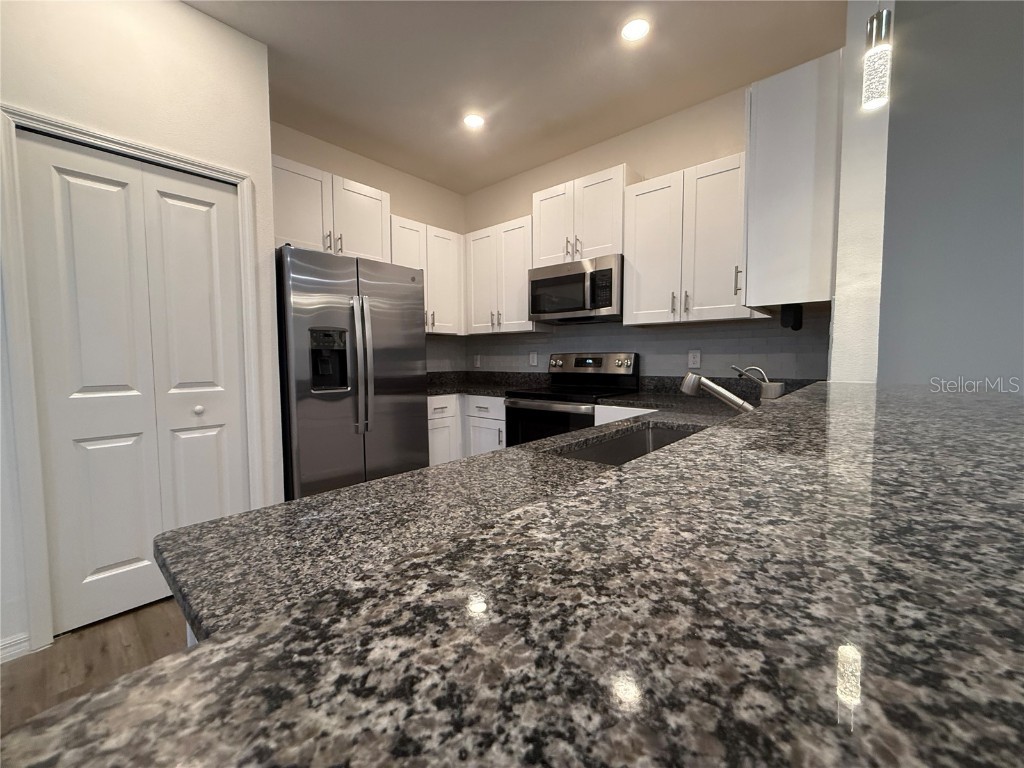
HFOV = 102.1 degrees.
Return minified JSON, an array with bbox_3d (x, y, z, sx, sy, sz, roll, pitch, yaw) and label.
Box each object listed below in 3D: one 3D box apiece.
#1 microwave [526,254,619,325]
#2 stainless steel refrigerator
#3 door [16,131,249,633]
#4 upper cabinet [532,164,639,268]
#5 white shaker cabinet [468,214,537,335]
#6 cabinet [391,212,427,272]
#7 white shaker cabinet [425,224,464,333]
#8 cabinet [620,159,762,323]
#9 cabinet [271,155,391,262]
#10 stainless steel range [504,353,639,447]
[{"bbox_3d":[0.535,-0.668,3.094,0.760,0.412,0.399,3,5,41],"label":"microwave"},{"bbox_3d":[-1.174,0.102,2.827,0.810,1.762,0.910,3,5,41],"label":"stainless steel refrigerator"},{"bbox_3d":[-1.654,0.010,1.921,0.045,2.024,0.729,3,5,41],"label":"door"},{"bbox_3d":[0.557,-1.165,3.093,0.763,0.595,0.324,3,5,41],"label":"upper cabinet"},{"bbox_3d":[-0.018,-0.887,3.622,0.773,0.895,0.324,3,5,41],"label":"white shaker cabinet"},{"bbox_3d":[-0.940,-0.874,3.454,0.324,0.895,0.339,3,5,41],"label":"cabinet"},{"bbox_3d":[-0.693,-0.891,3.732,0.324,0.895,0.406,3,5,41],"label":"white shaker cabinet"},{"bbox_3d":[1.142,-0.829,2.594,0.785,0.895,0.324,3,5,41],"label":"cabinet"},{"bbox_3d":[-1.356,-1.145,2.969,0.324,0.603,0.908,3,5,41],"label":"cabinet"},{"bbox_3d":[0.434,0.373,3.039,0.758,1.186,0.685,3,5,41],"label":"stainless steel range"}]

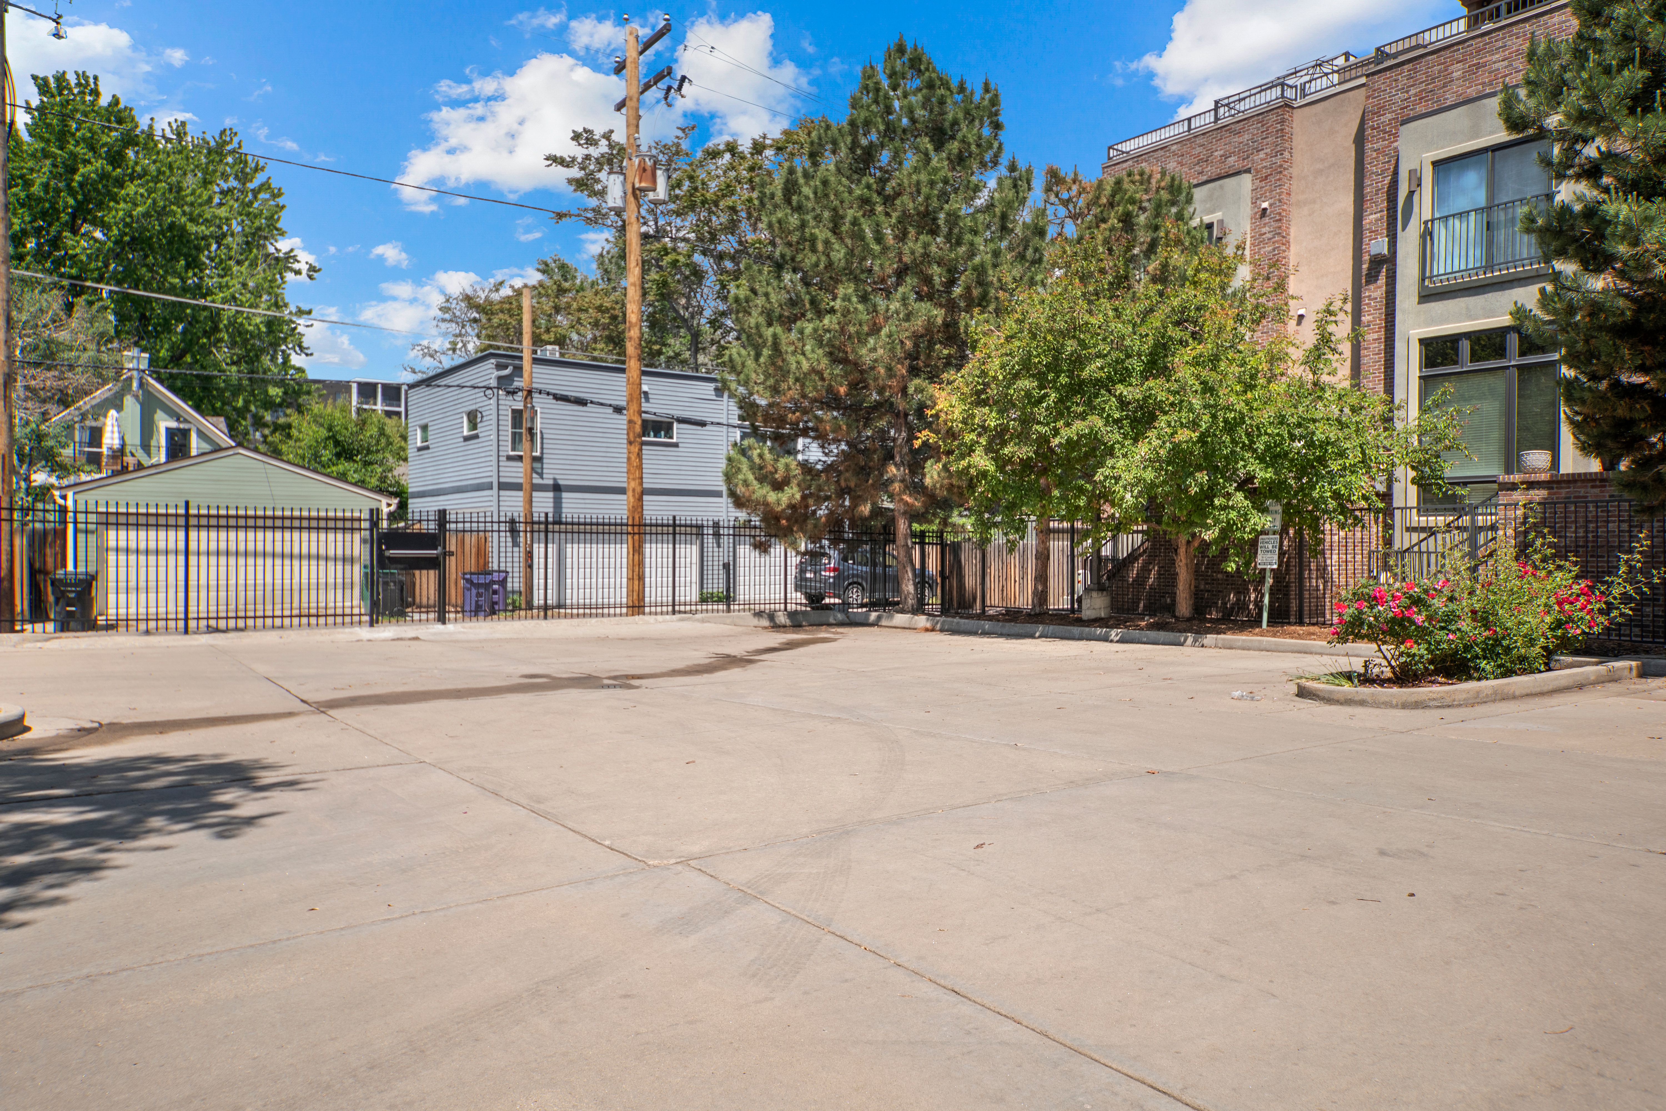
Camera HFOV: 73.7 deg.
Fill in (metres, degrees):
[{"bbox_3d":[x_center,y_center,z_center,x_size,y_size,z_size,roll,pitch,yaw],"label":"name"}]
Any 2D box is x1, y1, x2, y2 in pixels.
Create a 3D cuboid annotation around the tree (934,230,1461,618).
[{"bbox_3d":[5.500,-2.150,17.200,7.500,6.100,6.600,0,1,0],"label":"tree"}]

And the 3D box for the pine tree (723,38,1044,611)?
[{"bbox_3d":[1.050,-4.600,22.200,6.300,11.500,6.000,0,1,0],"label":"pine tree"}]

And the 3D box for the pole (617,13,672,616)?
[{"bbox_3d":[-3.750,-4.600,21.600,0.800,11.800,2.200,0,1,-37],"label":"pole"}]

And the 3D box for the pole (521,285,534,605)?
[{"bbox_3d":[-7.150,-2.550,26.100,0.250,7.650,0.250,0,1,0],"label":"pole"}]

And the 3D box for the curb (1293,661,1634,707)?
[{"bbox_3d":[5.550,1.040,9.600,3.750,0.170,1.400,0,1,-37],"label":"curb"}]

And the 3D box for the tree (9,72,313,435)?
[{"bbox_3d":[-28.000,-9.500,46.500,12.000,21.000,12.000,0,1,0],"label":"tree"}]

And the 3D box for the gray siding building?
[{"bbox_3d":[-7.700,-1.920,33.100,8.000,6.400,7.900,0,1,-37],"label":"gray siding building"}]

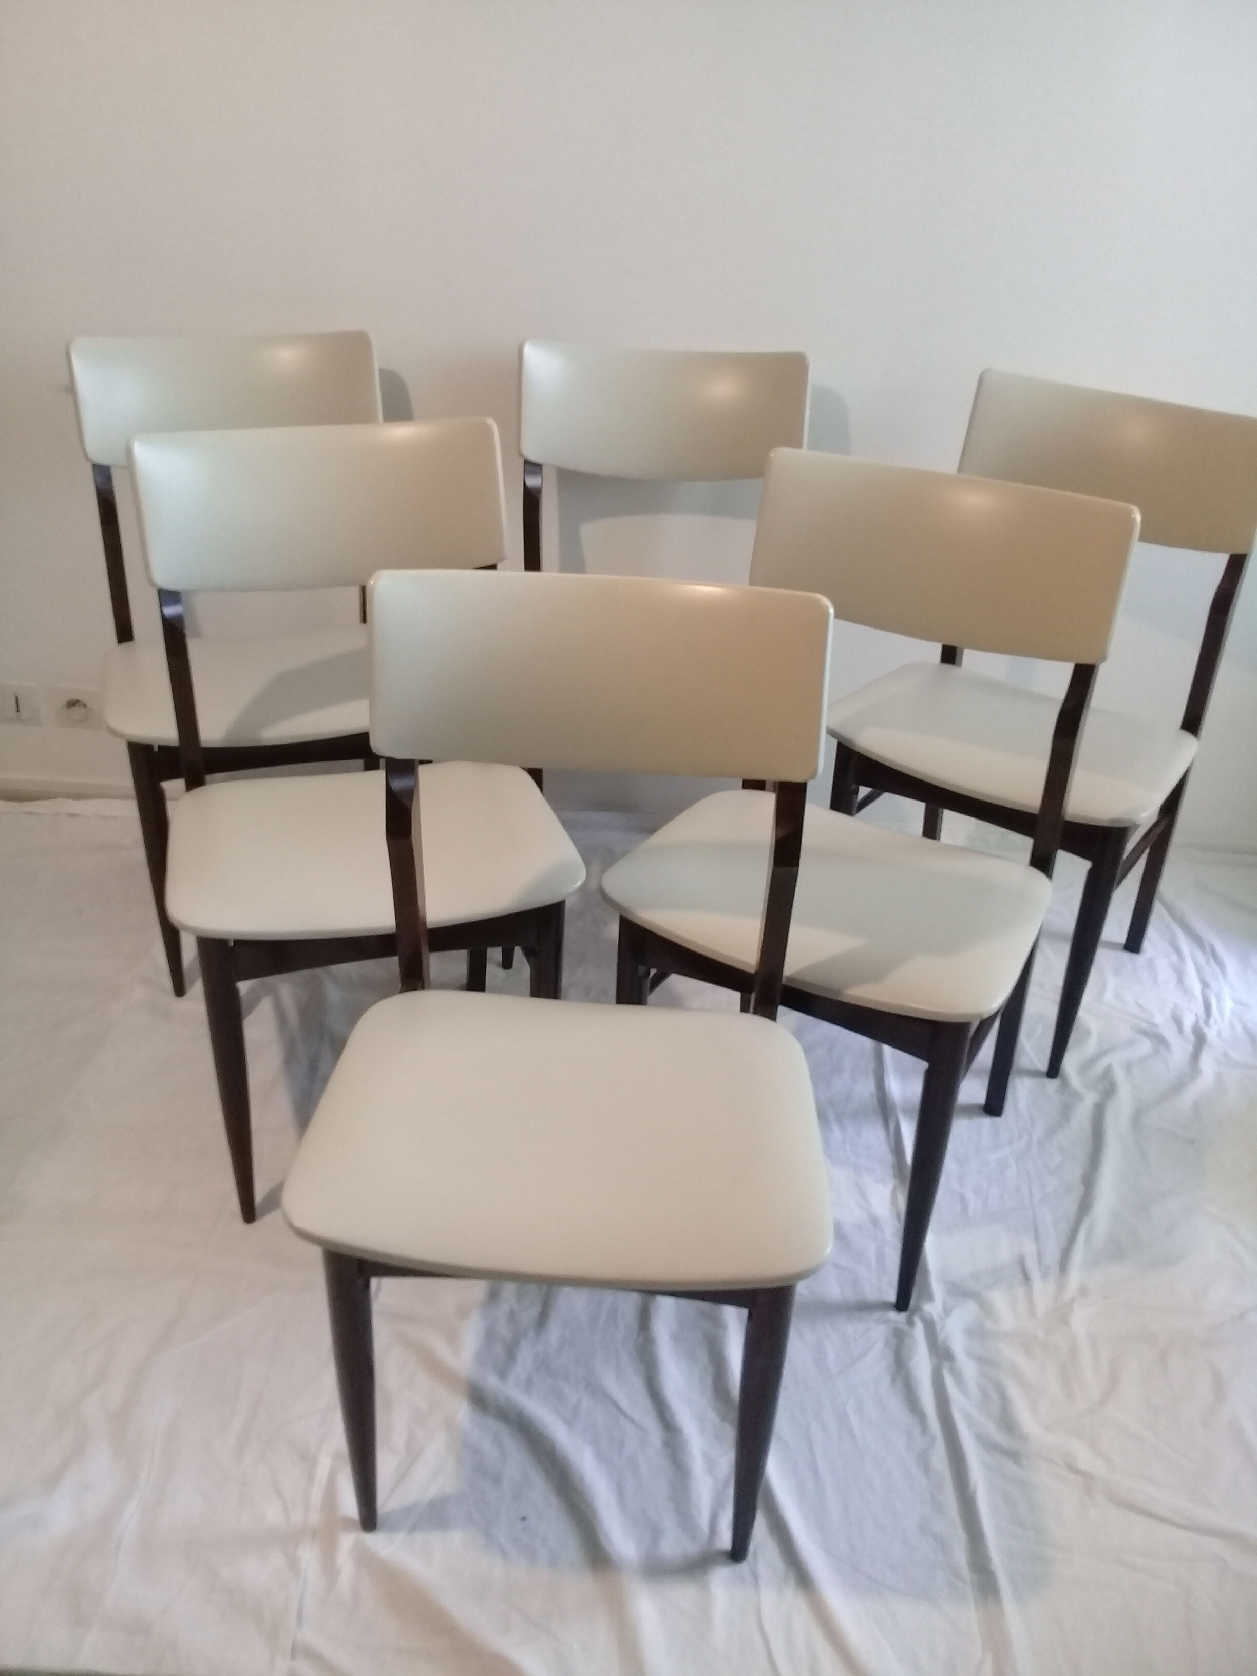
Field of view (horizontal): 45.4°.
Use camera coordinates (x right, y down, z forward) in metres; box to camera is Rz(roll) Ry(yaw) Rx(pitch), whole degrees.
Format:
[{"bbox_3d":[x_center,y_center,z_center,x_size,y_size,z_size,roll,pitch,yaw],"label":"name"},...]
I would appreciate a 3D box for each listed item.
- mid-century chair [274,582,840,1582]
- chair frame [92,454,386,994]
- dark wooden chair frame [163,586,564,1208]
[{"bbox_3d":[-0.046,0.225,1.335,0.423,0.823,0.487,3,31,1],"label":"mid-century chair"},{"bbox_3d":[-0.505,-0.174,2.116,0.379,0.676,0.441,-7,32,-16],"label":"chair frame"},{"bbox_3d":[-0.307,0.053,1.749,0.379,0.676,0.441,-6,32,-15],"label":"dark wooden chair frame"}]

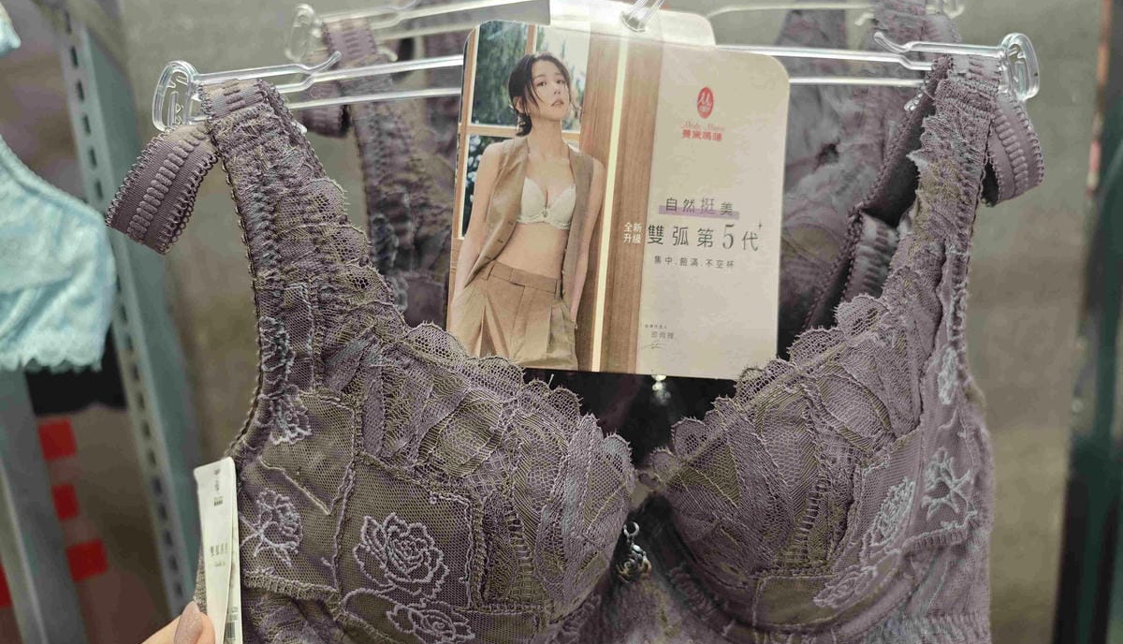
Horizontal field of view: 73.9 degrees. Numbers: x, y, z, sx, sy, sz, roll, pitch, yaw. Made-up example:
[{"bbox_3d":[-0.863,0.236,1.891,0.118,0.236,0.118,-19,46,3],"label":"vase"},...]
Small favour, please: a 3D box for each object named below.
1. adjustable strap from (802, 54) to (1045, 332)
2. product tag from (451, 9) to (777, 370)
[{"bbox_3d":[0.138,-0.050,0.286,0.081,0.094,0.050,-3,7,-8],"label":"adjustable strap"},{"bbox_3d":[0.023,-0.043,0.270,0.122,0.122,0.005,4,-3,-9],"label":"product tag"}]

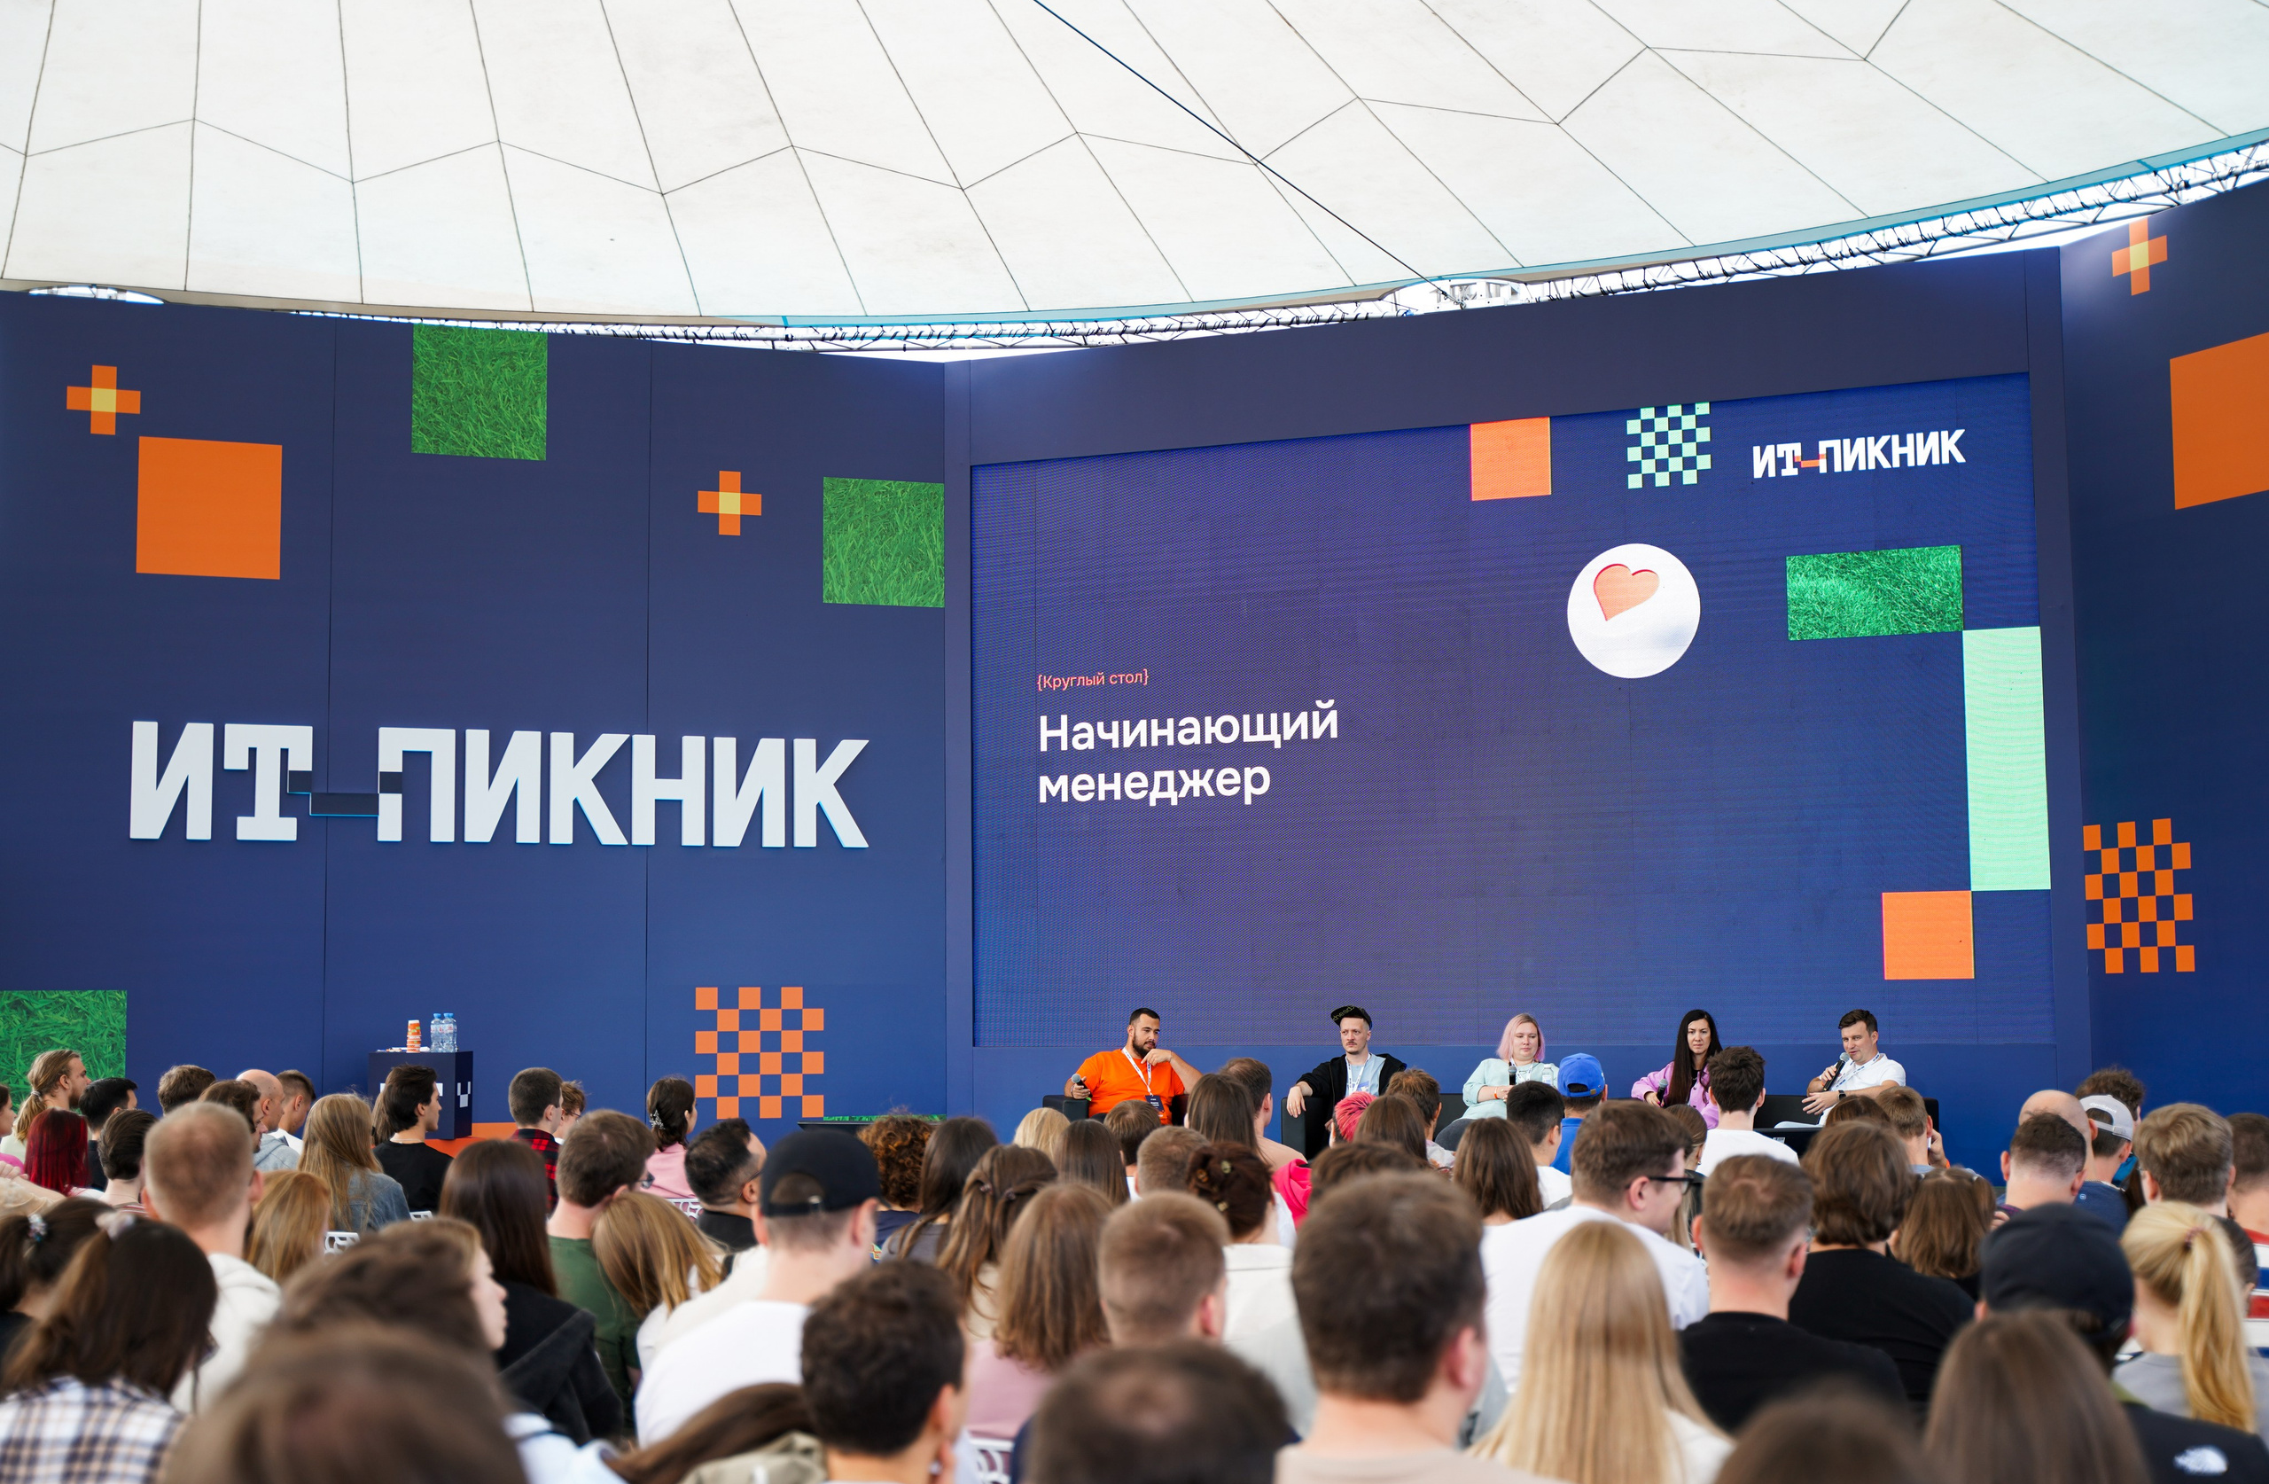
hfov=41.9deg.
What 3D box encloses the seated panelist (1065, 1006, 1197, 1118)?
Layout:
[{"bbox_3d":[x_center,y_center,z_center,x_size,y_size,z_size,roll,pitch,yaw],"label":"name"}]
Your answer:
[{"bbox_3d":[0.017,2.014,15.534,0.700,1.220,0.950,-1,-5,6],"label":"seated panelist"}]

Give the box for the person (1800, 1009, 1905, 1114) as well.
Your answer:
[{"bbox_3d":[3.420,1.905,14.269,0.600,1.220,0.950,-4,-5,33],"label":"person"}]

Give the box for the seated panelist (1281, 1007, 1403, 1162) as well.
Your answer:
[{"bbox_3d":[1.099,1.974,15.186,0.660,1.230,0.950,-1,-5,10],"label":"seated panelist"}]

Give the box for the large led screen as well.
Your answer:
[{"bbox_3d":[2.111,-0.052,18.545,6.857,3.900,0.100,-3,-5,23],"label":"large led screen"}]

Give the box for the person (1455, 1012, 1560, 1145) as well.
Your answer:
[{"bbox_3d":[1.925,1.969,14.841,0.600,1.200,0.950,-2,-5,14],"label":"person"}]

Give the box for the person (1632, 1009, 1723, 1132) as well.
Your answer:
[{"bbox_3d":[2.748,1.928,14.592,0.580,1.200,0.950,-2,-5,16],"label":"person"}]

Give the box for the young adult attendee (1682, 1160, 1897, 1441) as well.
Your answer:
[{"bbox_3d":[1.044,1.338,4.997,0.540,1.300,0.820,-1,-5,6],"label":"young adult attendee"}]

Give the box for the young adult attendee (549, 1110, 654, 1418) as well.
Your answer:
[{"bbox_3d":[-1.099,1.442,6.498,0.520,1.280,0.820,-1,-5,7],"label":"young adult attendee"}]

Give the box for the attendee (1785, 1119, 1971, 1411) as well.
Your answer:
[{"bbox_3d":[1.464,1.407,5.997,0.540,1.300,0.820,-1,-5,6],"label":"attendee"}]

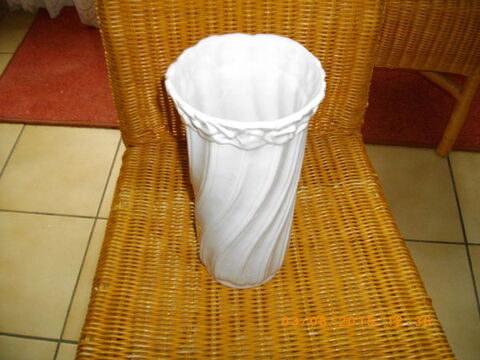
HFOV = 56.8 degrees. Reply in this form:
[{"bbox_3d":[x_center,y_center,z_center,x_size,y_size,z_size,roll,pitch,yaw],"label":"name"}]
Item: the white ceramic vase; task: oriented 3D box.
[{"bbox_3d":[0.006,0.003,0.524,0.147,0.305,0.147,1,49,0],"label":"white ceramic vase"}]

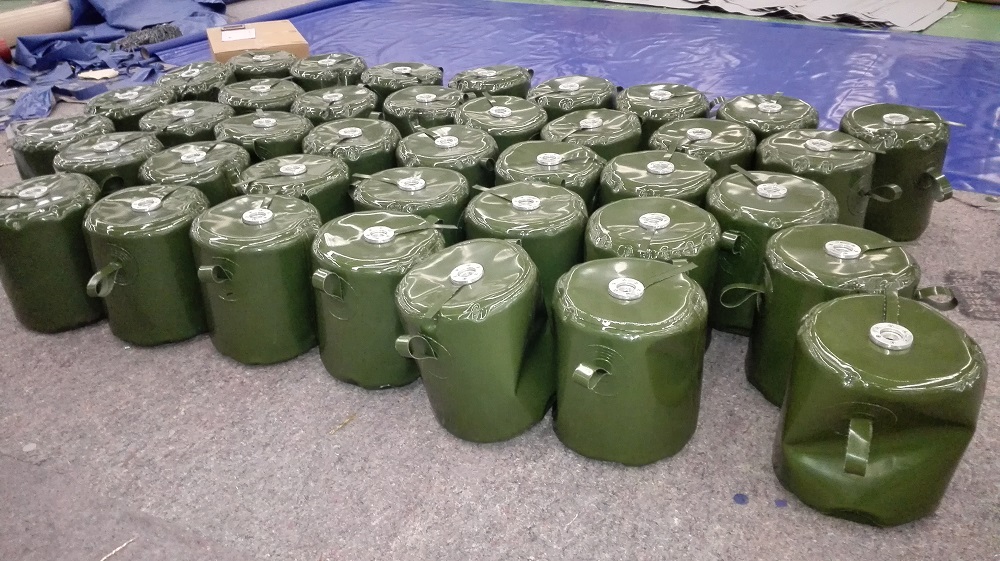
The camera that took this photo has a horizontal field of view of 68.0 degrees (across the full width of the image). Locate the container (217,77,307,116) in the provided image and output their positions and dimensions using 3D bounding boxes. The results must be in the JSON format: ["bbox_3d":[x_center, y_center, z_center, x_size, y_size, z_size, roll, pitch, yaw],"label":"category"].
[{"bbox_3d":[-1.074,-0.681,3.472,0.385,0.440,0.385,-2,32,0],"label":"container"}]

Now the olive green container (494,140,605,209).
[{"bbox_3d":[0.187,-0.247,2.782,0.400,0.445,0.400,0,32,4],"label":"olive green container"}]

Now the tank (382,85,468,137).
[{"bbox_3d":[-0.306,-0.593,3.279,0.385,0.440,0.385,-2,32,0],"label":"tank"}]

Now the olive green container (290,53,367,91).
[{"bbox_3d":[-0.894,-0.951,3.993,0.400,0.445,0.400,-9,32,-10],"label":"olive green container"}]

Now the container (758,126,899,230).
[{"bbox_3d":[1.194,-0.311,2.878,0.412,0.461,0.412,15,35,26],"label":"container"}]

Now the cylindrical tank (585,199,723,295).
[{"bbox_3d":[0.482,0.009,2.405,0.412,0.461,0.412,5,32,11],"label":"cylindrical tank"}]

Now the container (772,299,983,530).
[{"bbox_3d":[0.871,0.309,1.752,0.385,0.440,0.385,-2,32,0],"label":"container"}]

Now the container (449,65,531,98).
[{"bbox_3d":[-0.043,-0.841,3.825,0.412,0.461,0.412,-2,32,0],"label":"container"}]

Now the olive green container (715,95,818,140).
[{"bbox_3d":[1.150,-0.541,3.255,0.412,0.461,0.412,9,33,18],"label":"olive green container"}]

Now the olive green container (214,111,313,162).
[{"bbox_3d":[-0.979,-0.461,3.201,0.400,0.445,0.400,-12,33,-15],"label":"olive green container"}]

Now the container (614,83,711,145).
[{"bbox_3d":[0.737,-0.639,3.442,0.412,0.461,0.412,5,32,11],"label":"container"}]

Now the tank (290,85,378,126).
[{"bbox_3d":[-0.748,-0.640,3.479,0.400,0.445,0.400,-9,32,-10],"label":"tank"}]

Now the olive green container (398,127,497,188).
[{"bbox_3d":[-0.204,-0.360,3.053,0.412,0.461,0.412,-2,32,1],"label":"olive green container"}]

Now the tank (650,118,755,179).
[{"bbox_3d":[0.781,-0.371,2.946,0.400,0.445,0.400,7,33,14],"label":"tank"}]

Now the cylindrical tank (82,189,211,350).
[{"bbox_3d":[-1.163,-0.060,2.561,0.400,0.445,0.400,-17,35,-23],"label":"cylindrical tank"}]

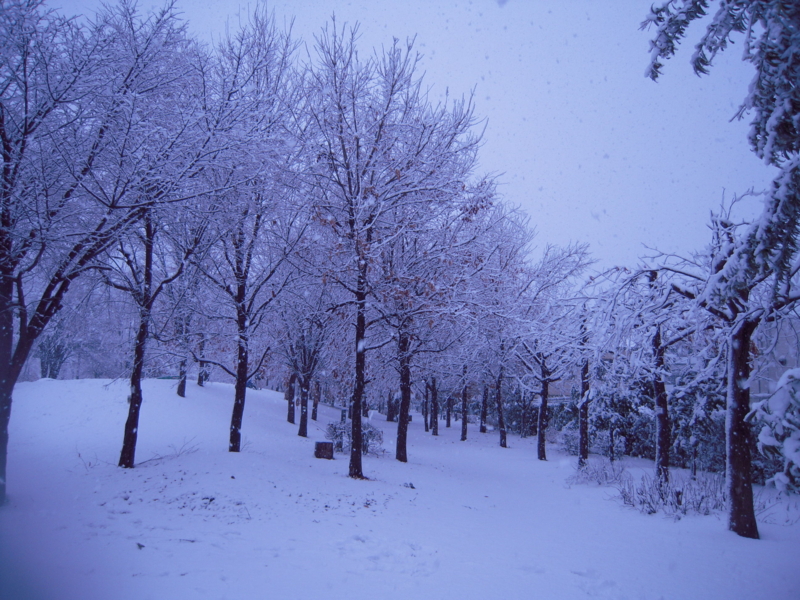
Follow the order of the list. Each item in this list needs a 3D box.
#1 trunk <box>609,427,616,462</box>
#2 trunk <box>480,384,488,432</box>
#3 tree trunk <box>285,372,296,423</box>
[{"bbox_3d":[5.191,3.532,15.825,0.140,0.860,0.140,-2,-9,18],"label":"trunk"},{"bbox_3d":[3.683,4.709,28.120,0.230,2.060,0.230,0,-8,7],"label":"trunk"},{"bbox_3d":[-3.450,3.134,20.622,0.253,1.638,0.253,2,-9,-9],"label":"tree trunk"}]

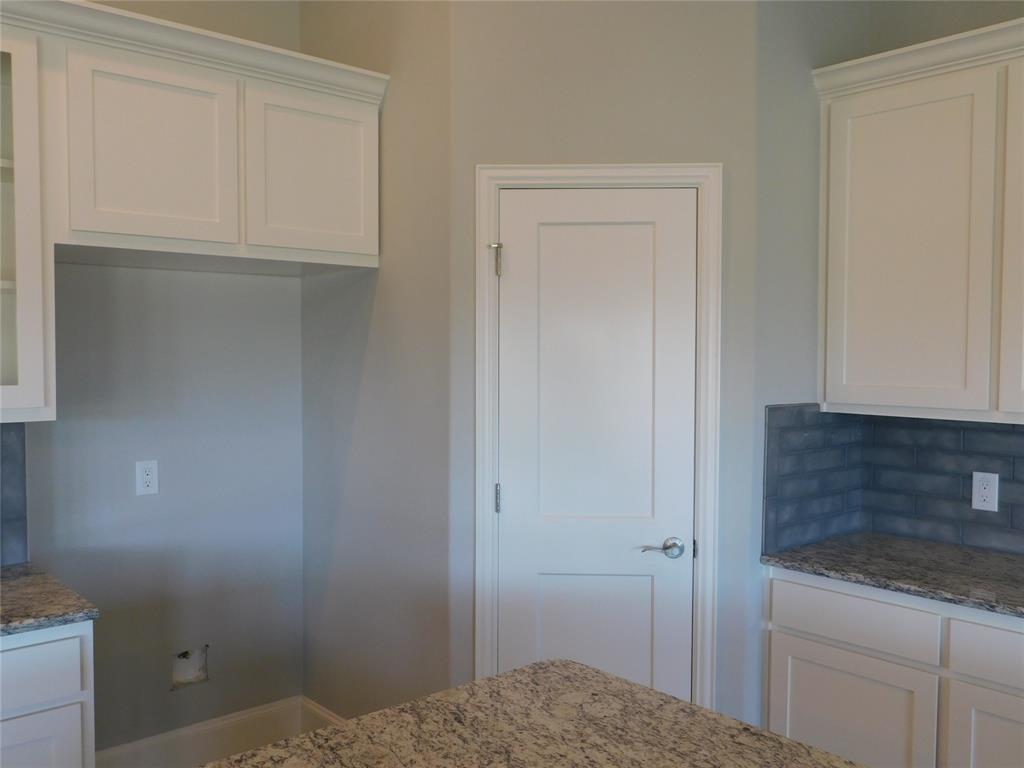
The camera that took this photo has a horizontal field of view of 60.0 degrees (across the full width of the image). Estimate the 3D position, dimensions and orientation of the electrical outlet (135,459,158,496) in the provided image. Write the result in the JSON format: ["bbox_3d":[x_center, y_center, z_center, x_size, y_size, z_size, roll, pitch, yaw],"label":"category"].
[{"bbox_3d":[-1.284,0.333,3.130,0.074,0.117,0.010,-2,3,-41],"label":"electrical outlet"}]

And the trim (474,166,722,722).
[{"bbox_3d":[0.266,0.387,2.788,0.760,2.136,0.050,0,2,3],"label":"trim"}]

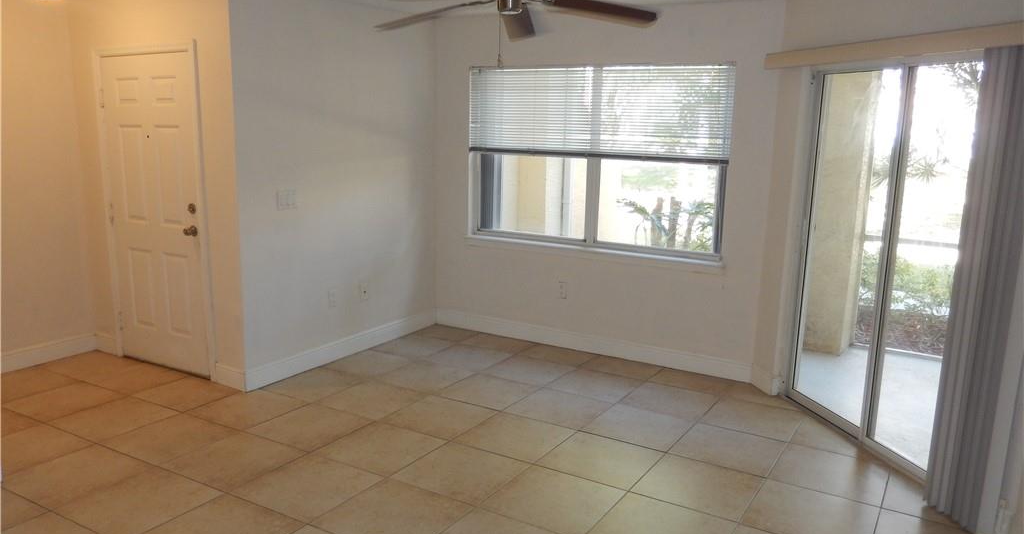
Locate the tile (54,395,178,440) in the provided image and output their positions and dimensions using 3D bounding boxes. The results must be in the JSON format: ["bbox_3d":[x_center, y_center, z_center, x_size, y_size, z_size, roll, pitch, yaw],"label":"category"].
[{"bbox_3d":[-2.233,0.844,4.167,0.493,0.010,0.500,7,12,30],"label":"tile"}]

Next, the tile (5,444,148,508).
[{"bbox_3d":[-2.053,0.973,3.480,0.498,0.010,0.500,7,12,30],"label":"tile"}]

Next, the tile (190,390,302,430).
[{"bbox_3d":[-1.513,0.822,4.285,0.492,0.012,0.492,7,12,31],"label":"tile"}]

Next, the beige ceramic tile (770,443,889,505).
[{"bbox_3d":[1.551,1.003,3.610,0.492,0.012,0.492,7,12,31],"label":"beige ceramic tile"}]

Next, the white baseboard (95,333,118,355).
[{"bbox_3d":[-2.885,0.546,5.263,0.230,0.125,0.016,7,12,31],"label":"white baseboard"}]

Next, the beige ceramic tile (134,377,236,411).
[{"bbox_3d":[-1.964,0.775,4.496,0.492,0.012,0.394,7,12,31],"label":"beige ceramic tile"}]

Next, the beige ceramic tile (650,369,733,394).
[{"bbox_3d":[1.200,0.770,4.938,0.493,0.010,0.313,7,12,30],"label":"beige ceramic tile"}]

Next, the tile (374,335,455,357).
[{"bbox_3d":[-0.747,0.603,5.549,0.485,0.010,0.492,7,12,31],"label":"tile"}]

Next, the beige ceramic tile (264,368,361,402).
[{"bbox_3d":[-1.252,0.756,4.753,0.402,0.010,0.510,7,12,30],"label":"beige ceramic tile"}]

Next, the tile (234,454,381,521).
[{"bbox_3d":[-0.924,0.998,3.363,0.492,0.010,0.492,7,12,31],"label":"tile"}]

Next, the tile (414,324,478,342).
[{"bbox_3d":[-0.539,0.544,5.989,0.438,0.010,0.374,7,12,30],"label":"tile"}]

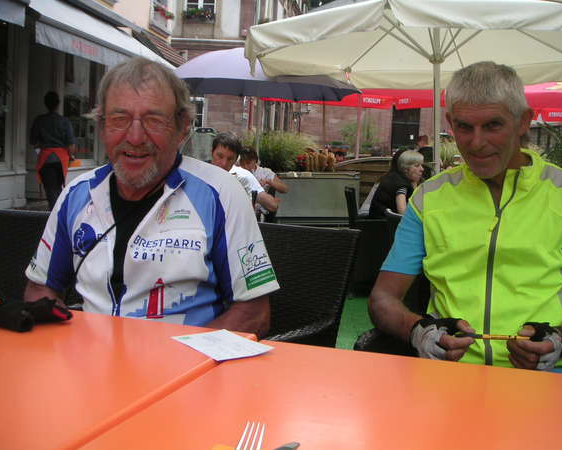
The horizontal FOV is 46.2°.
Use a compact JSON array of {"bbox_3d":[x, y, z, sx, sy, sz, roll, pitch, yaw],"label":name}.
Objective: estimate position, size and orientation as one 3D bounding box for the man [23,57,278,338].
[{"bbox_3d":[-0.319,0.278,1.230,0.580,1.240,0.760,4,5,15],"label":"man"}]

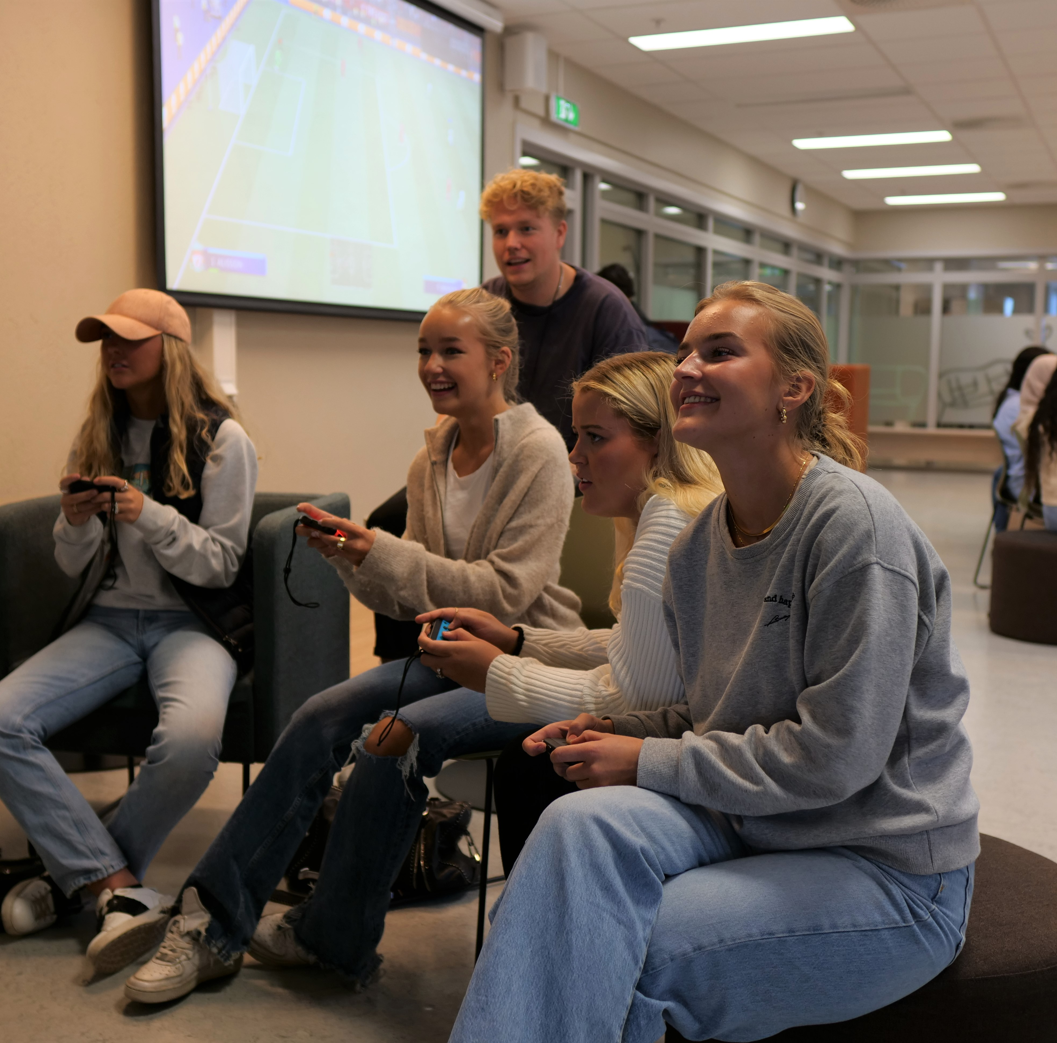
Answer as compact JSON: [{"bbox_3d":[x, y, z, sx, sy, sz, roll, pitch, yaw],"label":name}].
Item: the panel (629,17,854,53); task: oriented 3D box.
[{"bbox_3d":[1.112,-2.578,6.788,1.180,0.050,0.300,4,8,26],"label":"panel"}]

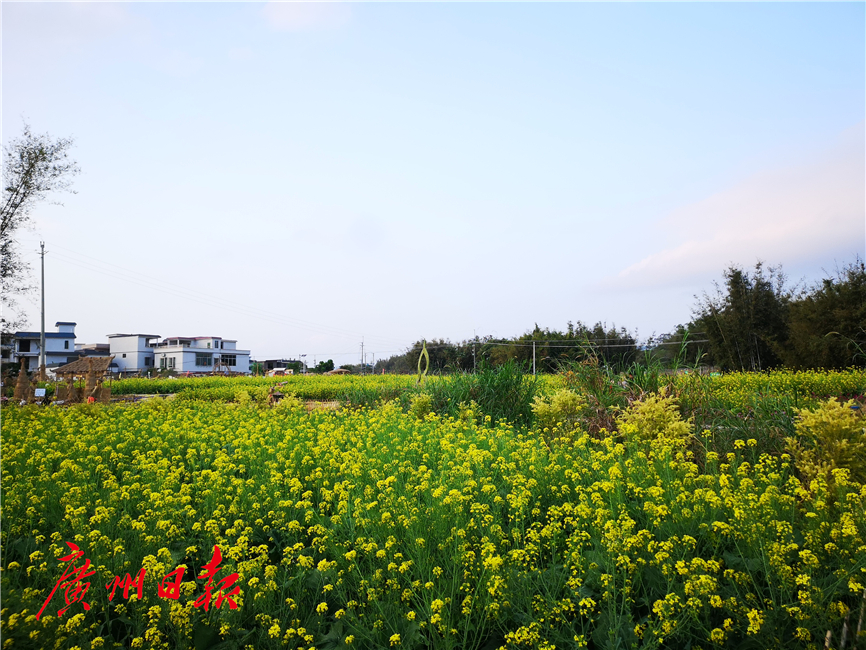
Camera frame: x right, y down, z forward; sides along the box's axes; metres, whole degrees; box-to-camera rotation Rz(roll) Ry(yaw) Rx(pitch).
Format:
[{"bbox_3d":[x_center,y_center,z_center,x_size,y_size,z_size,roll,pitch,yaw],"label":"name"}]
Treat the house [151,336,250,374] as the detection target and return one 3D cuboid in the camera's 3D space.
[{"bbox_3d":[-43.433,5.804,126.500,7.800,6.700,15.500,-2,-4,28],"label":"house"}]

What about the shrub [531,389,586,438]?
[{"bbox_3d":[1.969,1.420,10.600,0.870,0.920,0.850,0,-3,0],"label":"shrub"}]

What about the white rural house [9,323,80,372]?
[{"bbox_3d":[-78.295,4.529,136.000,11.000,9.600,9.000,1,-4,-23],"label":"white rural house"}]

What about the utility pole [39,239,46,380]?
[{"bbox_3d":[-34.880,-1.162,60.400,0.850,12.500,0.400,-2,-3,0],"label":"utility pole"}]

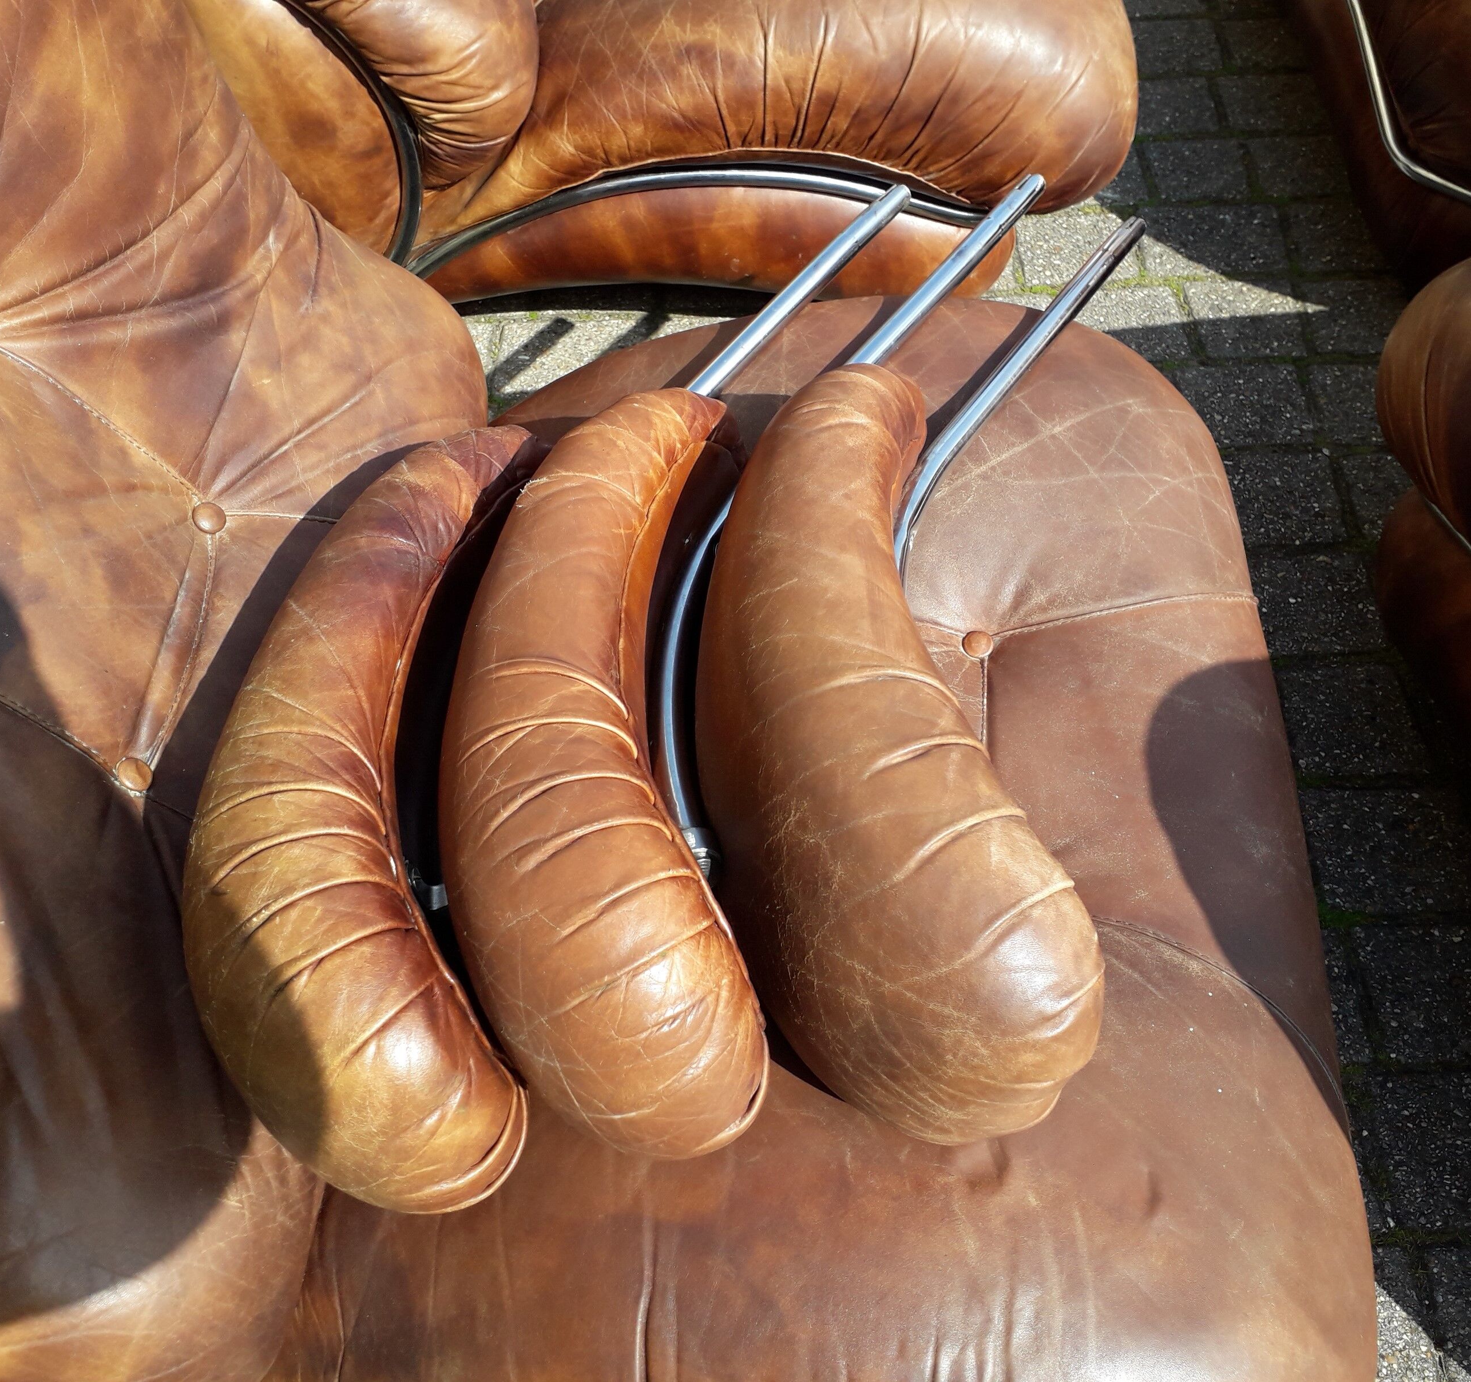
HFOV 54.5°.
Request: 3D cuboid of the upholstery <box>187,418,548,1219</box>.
[{"bbox_3d":[-0.254,0.033,0.961,0.211,0.175,0.626,-6,57,-2],"label":"upholstery"}]

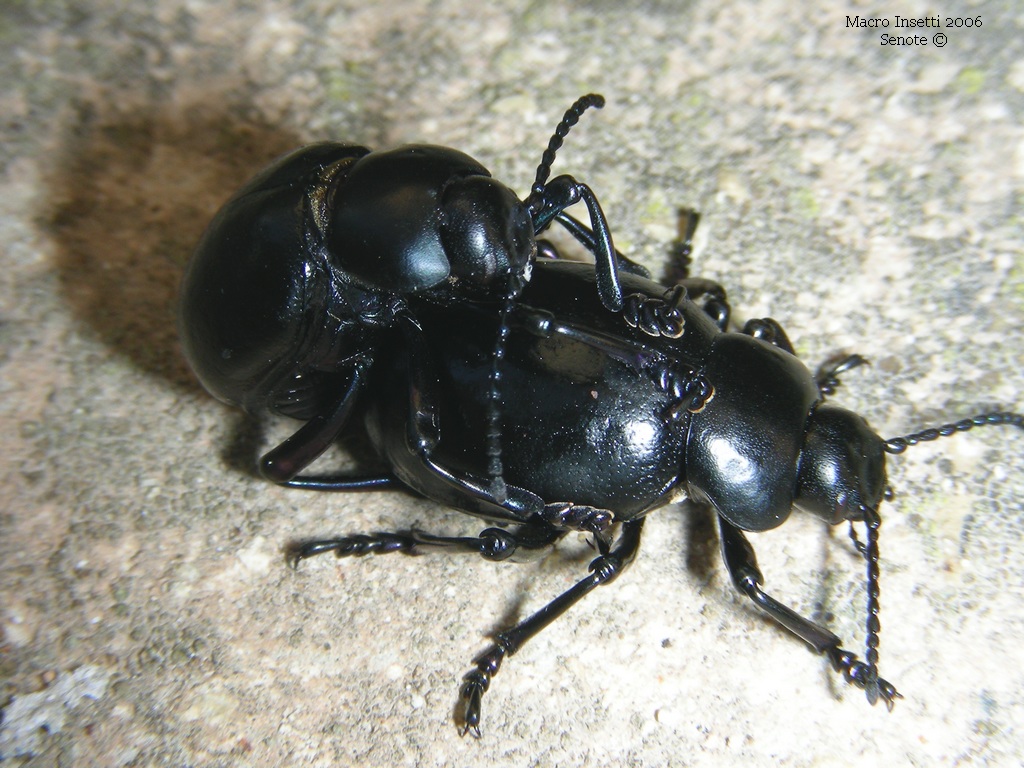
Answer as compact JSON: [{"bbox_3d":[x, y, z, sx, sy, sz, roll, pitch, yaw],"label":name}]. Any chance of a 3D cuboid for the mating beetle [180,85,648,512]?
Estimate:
[{"bbox_3d":[-0.003,-0.002,0.077,0.013,0.009,0.011,-7,54,42],"label":"mating beetle"}]

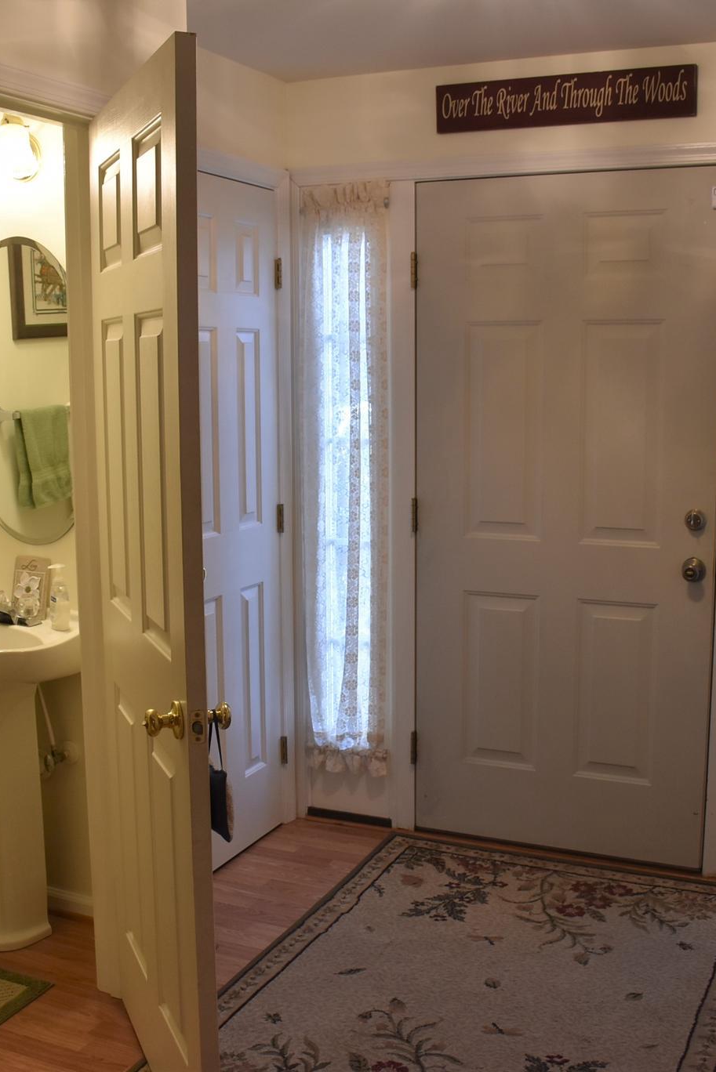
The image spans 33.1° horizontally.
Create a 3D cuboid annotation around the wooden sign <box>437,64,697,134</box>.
[{"bbox_3d":[0.580,-1.247,3.441,0.757,0.136,0.022,4,9,25],"label":"wooden sign"}]

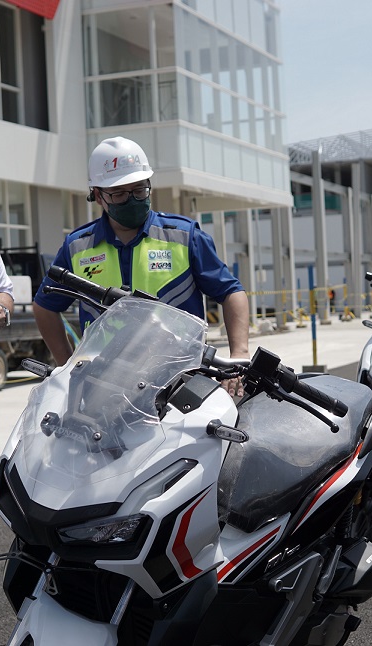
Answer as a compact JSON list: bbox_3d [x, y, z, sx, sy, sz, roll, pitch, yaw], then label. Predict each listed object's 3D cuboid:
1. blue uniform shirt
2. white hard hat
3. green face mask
[{"bbox_3d":[-0.147,-0.046,3.750,0.620,0.600,0.320,-3,8,3],"label":"blue uniform shirt"},{"bbox_3d":[-0.205,-0.501,3.790,0.210,0.155,0.260,-8,17,-22],"label":"white hard hat"},{"bbox_3d":[-0.176,-0.338,3.700,0.138,0.115,0.085,-9,19,-26],"label":"green face mask"}]

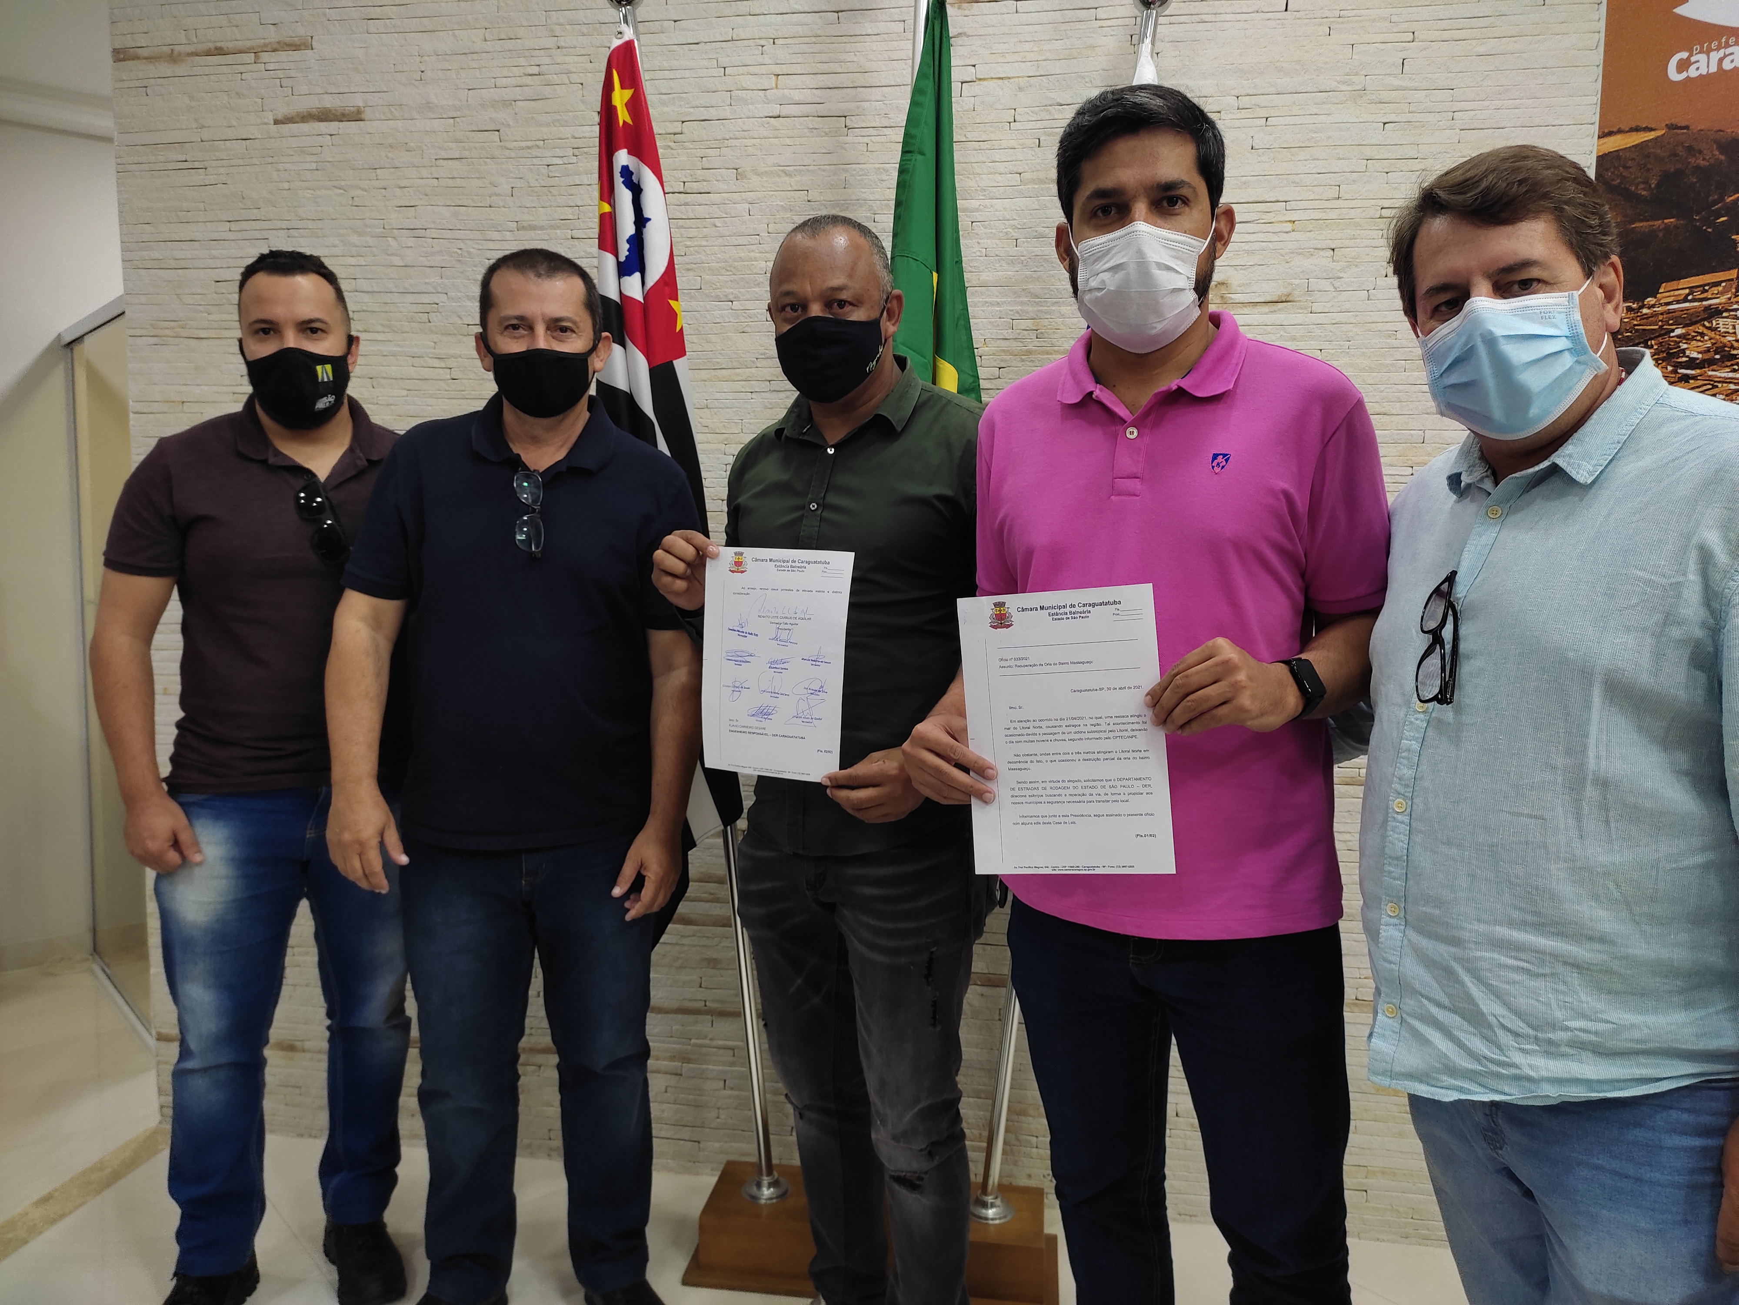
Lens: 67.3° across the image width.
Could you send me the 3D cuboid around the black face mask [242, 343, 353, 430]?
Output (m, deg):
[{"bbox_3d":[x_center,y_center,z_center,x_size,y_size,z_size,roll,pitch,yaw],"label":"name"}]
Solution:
[{"bbox_3d":[-0.863,-0.401,1.970,0.150,0.125,0.120,-1,6,-17],"label":"black face mask"}]

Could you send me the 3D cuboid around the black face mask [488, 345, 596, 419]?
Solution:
[{"bbox_3d":[-0.460,-0.381,1.840,0.150,0.105,0.110,-1,6,-14],"label":"black face mask"}]

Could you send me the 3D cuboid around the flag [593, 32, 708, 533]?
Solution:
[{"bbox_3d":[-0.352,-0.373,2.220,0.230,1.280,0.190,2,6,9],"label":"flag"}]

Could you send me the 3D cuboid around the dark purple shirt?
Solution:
[{"bbox_3d":[-0.957,-0.096,2.080,0.500,0.640,0.290,-2,6,-26],"label":"dark purple shirt"}]

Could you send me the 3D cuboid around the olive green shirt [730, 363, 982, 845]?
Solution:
[{"bbox_3d":[-0.022,-0.065,1.870,0.480,0.720,0.340,3,6,20],"label":"olive green shirt"}]

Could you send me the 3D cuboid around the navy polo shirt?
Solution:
[{"bbox_3d":[-0.520,-0.046,1.950,0.520,0.680,0.300,-1,6,-13],"label":"navy polo shirt"}]

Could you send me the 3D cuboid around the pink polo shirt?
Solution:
[{"bbox_3d":[0.371,-0.039,1.540,0.490,0.715,0.320,3,6,25],"label":"pink polo shirt"}]

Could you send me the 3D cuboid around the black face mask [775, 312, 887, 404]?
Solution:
[{"bbox_3d":[-0.053,-0.403,1.790,0.140,0.120,0.110,2,6,17],"label":"black face mask"}]

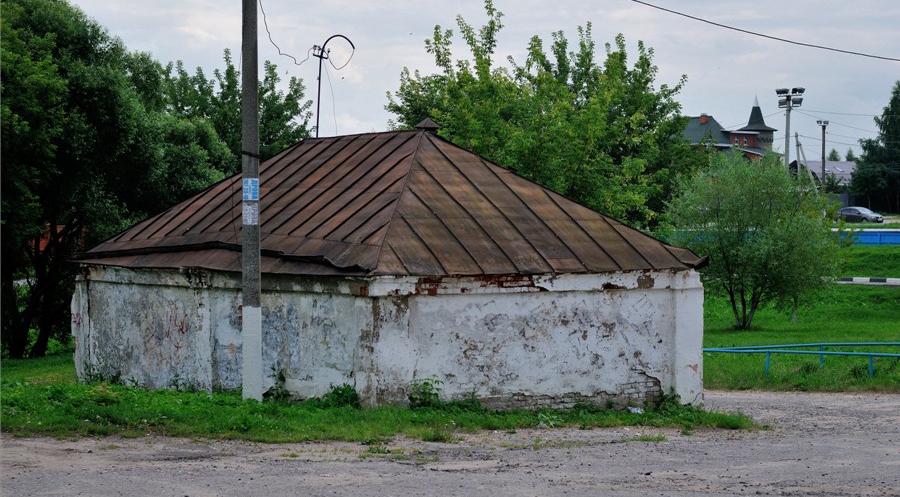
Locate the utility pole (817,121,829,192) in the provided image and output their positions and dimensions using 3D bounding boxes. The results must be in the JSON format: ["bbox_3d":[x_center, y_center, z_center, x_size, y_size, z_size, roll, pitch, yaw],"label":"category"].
[{"bbox_3d":[32.833,-5.994,165.000,1.050,10.400,0.700,0,1,12],"label":"utility pole"}]

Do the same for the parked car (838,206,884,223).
[{"bbox_3d":[39.128,-3.204,178.000,4.550,1.460,1.780,0,1,44],"label":"parked car"}]

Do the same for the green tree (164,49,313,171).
[{"bbox_3d":[-6.447,-1.883,56.000,5.000,8.200,5.000,0,1,0],"label":"green tree"}]

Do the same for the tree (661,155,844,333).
[{"bbox_3d":[8.593,-0.198,53.000,4.950,5.000,4.700,0,1,0],"label":"tree"}]

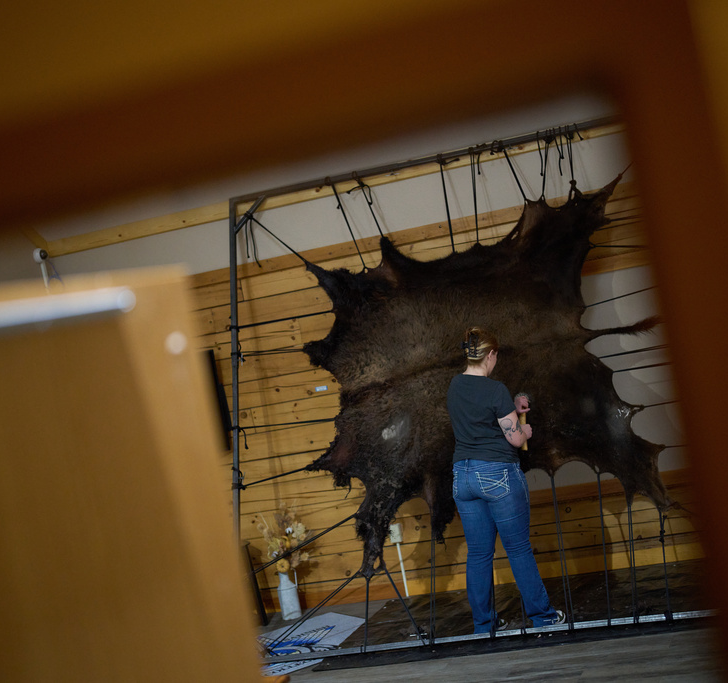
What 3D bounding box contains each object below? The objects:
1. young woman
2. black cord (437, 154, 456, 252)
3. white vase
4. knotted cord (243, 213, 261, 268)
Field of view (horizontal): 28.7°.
[{"bbox_3d":[0.754,0.751,7.845,0.480,1.660,0.500,-10,2,45],"label":"young woman"},{"bbox_3d":[0.517,-0.858,8.791,0.055,0.688,0.050,-14,-24,18],"label":"black cord"},{"bbox_3d":[-0.494,1.655,9.324,0.135,0.302,0.122,-11,1,-3],"label":"white vase"},{"bbox_3d":[-0.729,-0.675,9.299,0.085,0.343,0.060,-11,1,18],"label":"knotted cord"}]

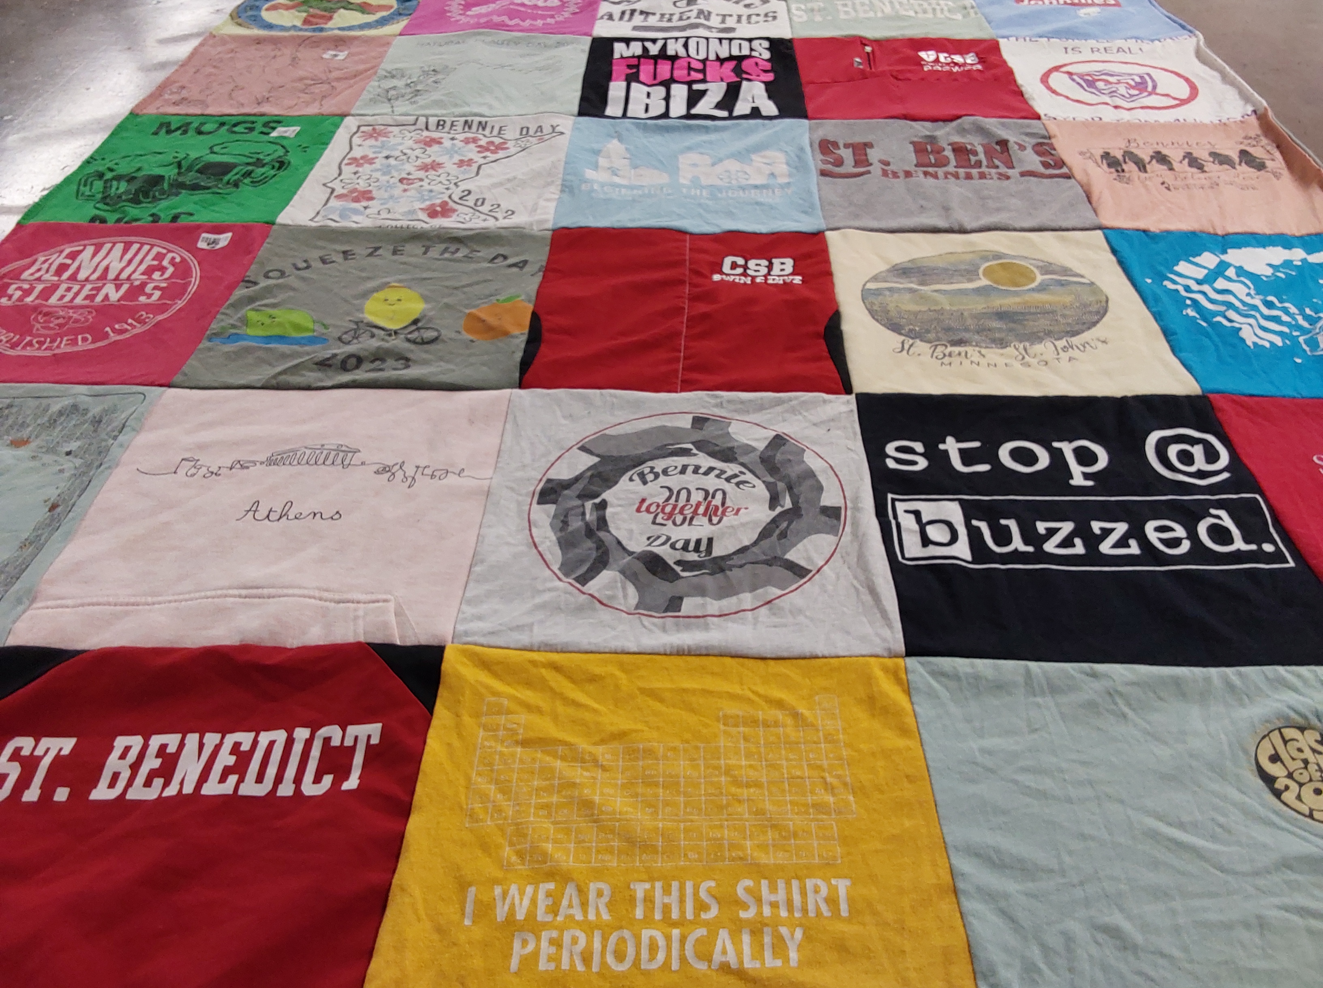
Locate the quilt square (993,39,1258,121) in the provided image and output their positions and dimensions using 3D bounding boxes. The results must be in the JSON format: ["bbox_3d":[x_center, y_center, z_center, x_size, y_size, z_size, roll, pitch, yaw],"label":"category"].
[{"bbox_3d":[0.714,-0.640,1.646,0.334,0.020,0.345,2,41,3],"label":"quilt square"}]

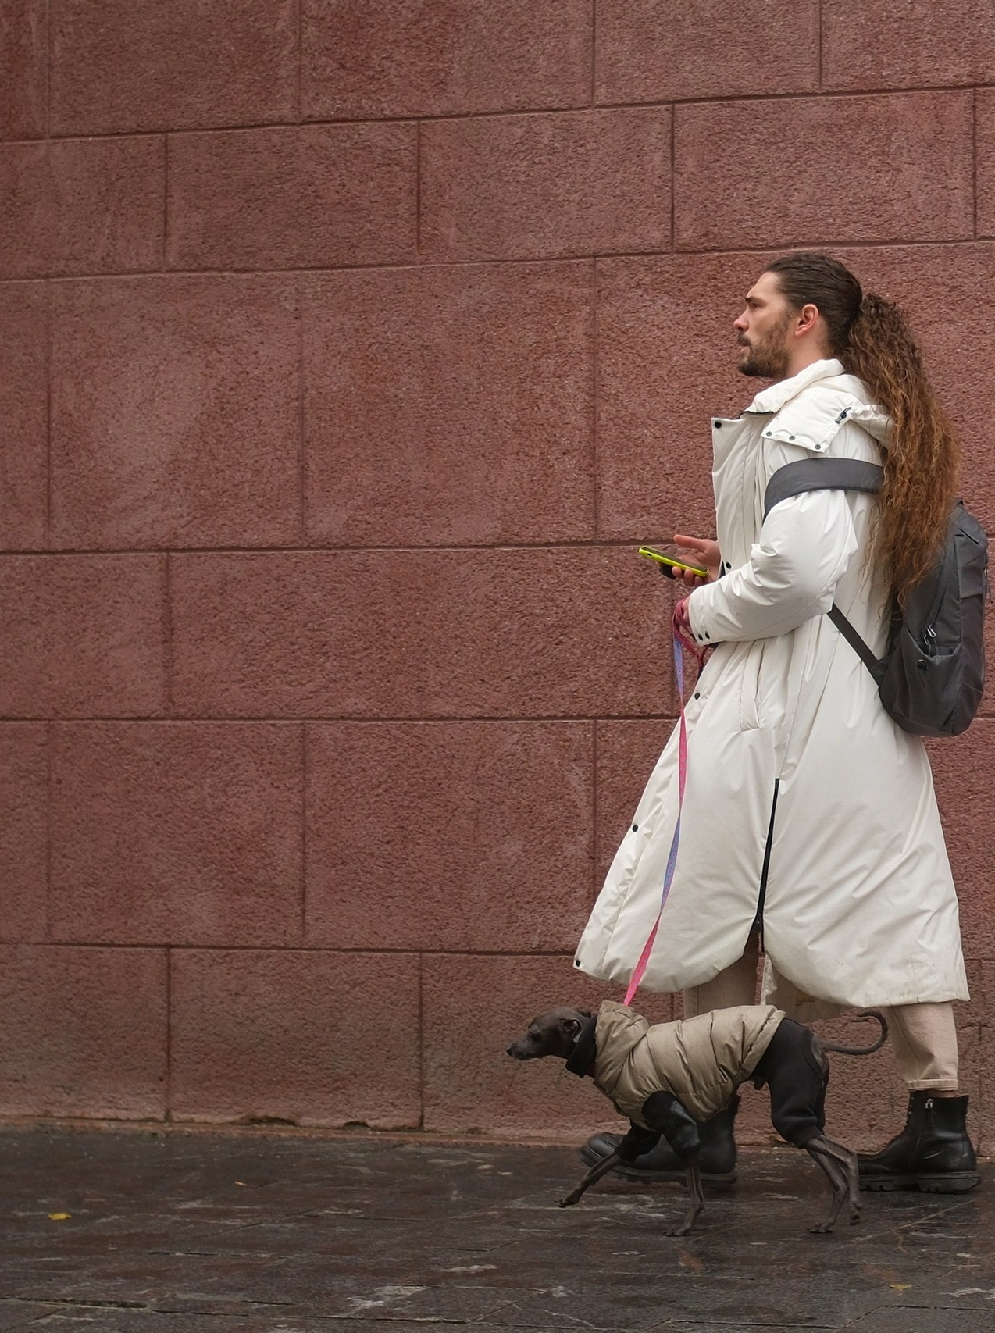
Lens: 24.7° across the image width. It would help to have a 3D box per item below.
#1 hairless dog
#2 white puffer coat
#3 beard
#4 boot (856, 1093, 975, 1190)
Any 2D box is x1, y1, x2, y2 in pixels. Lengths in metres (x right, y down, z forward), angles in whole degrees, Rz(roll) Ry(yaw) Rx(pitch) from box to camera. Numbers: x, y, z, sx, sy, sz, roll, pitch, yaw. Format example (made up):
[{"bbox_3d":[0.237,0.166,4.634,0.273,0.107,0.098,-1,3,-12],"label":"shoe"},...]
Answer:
[{"bbox_3d":[0.351,0.798,4.010,0.655,0.400,0.170,0,-1,11],"label":"hairless dog"},{"bbox_3d":[0.533,0.033,4.430,0.740,1.250,0.620,0,-1,9],"label":"white puffer coat"},{"bbox_3d":[0.517,-0.612,4.430,0.100,0.103,0.130,0,-1,8],"label":"beard"},{"bbox_3d":[0.786,0.918,4.400,0.285,0.195,0.115,0,-1,8],"label":"boot"}]

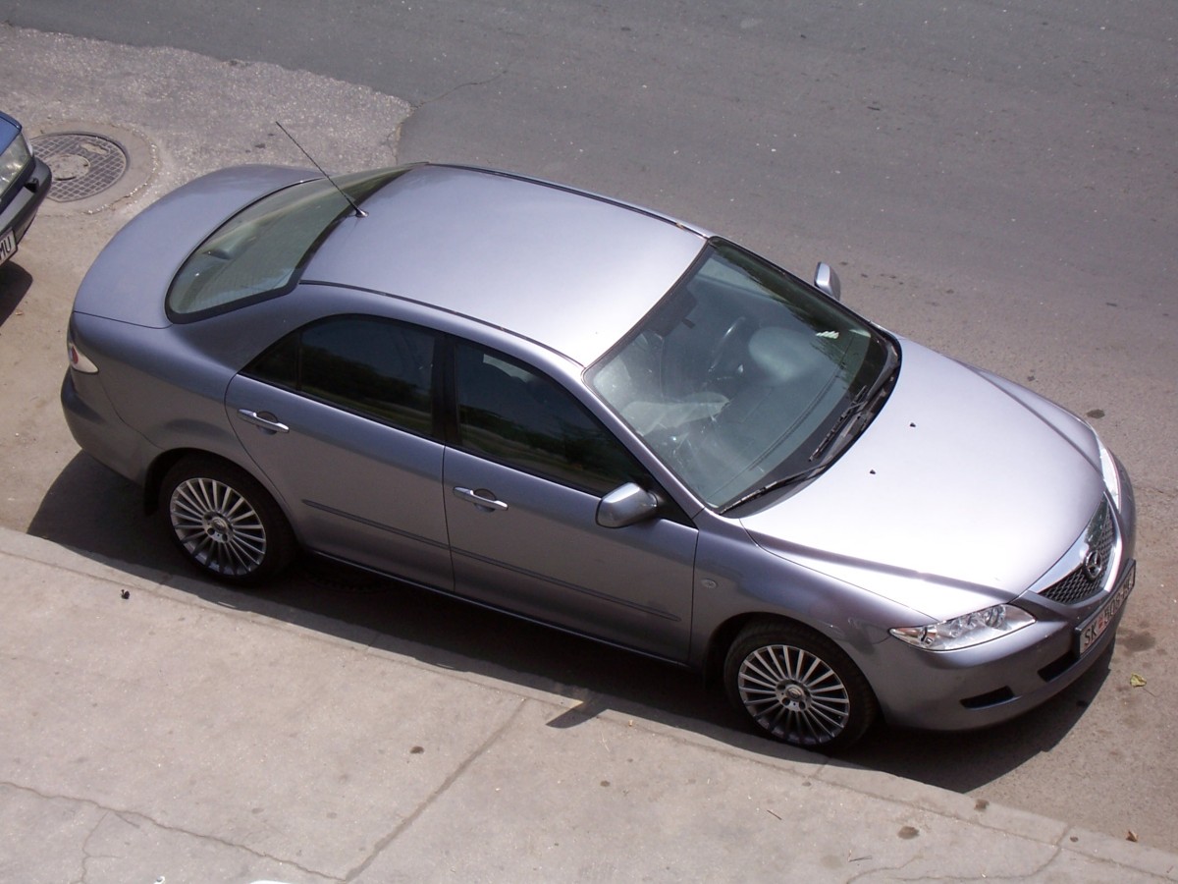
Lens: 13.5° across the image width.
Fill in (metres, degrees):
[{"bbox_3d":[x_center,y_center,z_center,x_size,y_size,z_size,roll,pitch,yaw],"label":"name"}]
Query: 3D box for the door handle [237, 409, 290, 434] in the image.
[{"bbox_3d":[-1.328,-0.082,20.241,0.240,0.045,0.050,18,38,23],"label":"door handle"}]

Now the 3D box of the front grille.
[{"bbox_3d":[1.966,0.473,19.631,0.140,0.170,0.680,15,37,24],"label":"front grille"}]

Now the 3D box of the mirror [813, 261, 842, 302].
[{"bbox_3d":[0.998,-0.626,20.734,0.170,0.165,0.240,15,37,24],"label":"mirror"}]

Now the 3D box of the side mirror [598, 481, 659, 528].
[{"bbox_3d":[0.153,0.260,19.454,0.170,0.165,0.240,15,37,24],"label":"side mirror"}]

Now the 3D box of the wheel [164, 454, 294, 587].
[{"bbox_3d":[-1.497,0.300,20.738,0.625,0.625,0.215,15,37,24],"label":"wheel"}]

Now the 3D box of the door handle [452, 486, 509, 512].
[{"bbox_3d":[-0.432,0.228,19.864,0.240,0.045,0.050,17,38,23],"label":"door handle"}]

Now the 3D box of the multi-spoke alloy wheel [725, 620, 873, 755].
[{"bbox_3d":[0.853,0.943,19.632,0.625,0.625,0.215,12,36,20],"label":"multi-spoke alloy wheel"}]

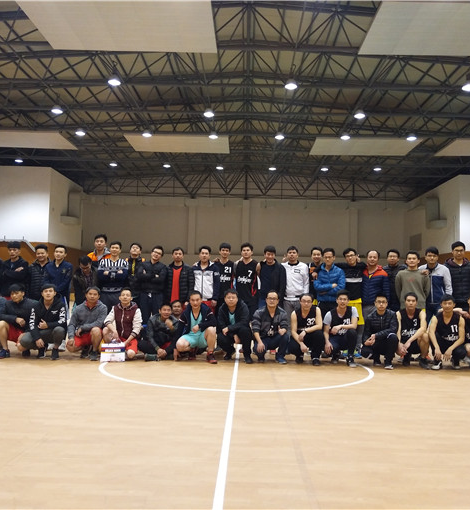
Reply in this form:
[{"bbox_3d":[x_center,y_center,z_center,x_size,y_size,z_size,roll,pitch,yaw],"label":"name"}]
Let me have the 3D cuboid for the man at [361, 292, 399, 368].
[{"bbox_3d":[2.106,1.075,7.393,0.540,1.004,0.720,0,-5,22],"label":"man"}]

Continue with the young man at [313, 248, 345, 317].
[{"bbox_3d":[1.489,0.751,8.150,0.530,1.716,0.370,0,-4,13],"label":"young man"}]

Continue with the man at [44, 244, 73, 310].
[{"bbox_3d":[-2.867,0.684,8.299,0.500,1.699,0.320,2,-4,-6],"label":"man"}]

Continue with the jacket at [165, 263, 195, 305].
[{"bbox_3d":[-0.876,0.457,8.287,0.500,0.672,0.300,1,-4,7],"label":"jacket"}]

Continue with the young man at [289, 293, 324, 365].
[{"bbox_3d":[1.041,1.060,7.437,0.520,0.996,0.700,1,-4,4],"label":"young man"}]

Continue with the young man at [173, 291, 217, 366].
[{"bbox_3d":[-0.556,1.022,7.381,0.620,0.980,0.750,1,-4,-2],"label":"young man"}]

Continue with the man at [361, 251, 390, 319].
[{"bbox_3d":[2.275,0.779,8.269,0.500,1.709,0.330,0,-4,16],"label":"man"}]

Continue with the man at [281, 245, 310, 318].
[{"bbox_3d":[1.004,0.740,8.420,0.520,1.781,0.340,1,-4,8],"label":"man"}]

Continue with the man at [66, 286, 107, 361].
[{"bbox_3d":[-2.159,0.977,7.427,0.600,1.021,0.700,1,-4,0],"label":"man"}]

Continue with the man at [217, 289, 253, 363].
[{"bbox_3d":[0.000,1.021,7.445,0.540,1.032,0.720,1,-4,2],"label":"man"}]

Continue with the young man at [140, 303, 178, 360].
[{"bbox_3d":[-1.117,1.115,7.536,0.600,0.813,0.680,2,-4,-8],"label":"young man"}]

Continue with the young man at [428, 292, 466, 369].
[{"bbox_3d":[2.994,1.068,7.227,0.580,1.015,0.720,0,-4,12],"label":"young man"}]

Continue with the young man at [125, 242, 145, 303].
[{"bbox_3d":[-1.672,0.684,8.521,0.500,1.776,0.340,2,-4,-7],"label":"young man"}]

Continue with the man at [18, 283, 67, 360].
[{"bbox_3d":[-2.821,0.952,7.528,0.620,1.062,0.680,2,-4,-6],"label":"man"}]

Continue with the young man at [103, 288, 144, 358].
[{"bbox_3d":[-1.621,0.997,7.427,0.580,1.003,0.700,1,-4,-3],"label":"young man"}]

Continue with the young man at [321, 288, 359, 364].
[{"bbox_3d":[1.528,1.030,7.396,0.580,1.050,0.750,0,-4,10],"label":"young man"}]

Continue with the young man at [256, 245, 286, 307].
[{"bbox_3d":[0.610,0.735,8.293,0.500,1.752,0.320,1,-4,8],"label":"young man"}]

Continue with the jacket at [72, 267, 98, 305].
[{"bbox_3d":[-2.485,0.481,8.492,0.480,0.630,0.350,2,-4,-13],"label":"jacket"}]

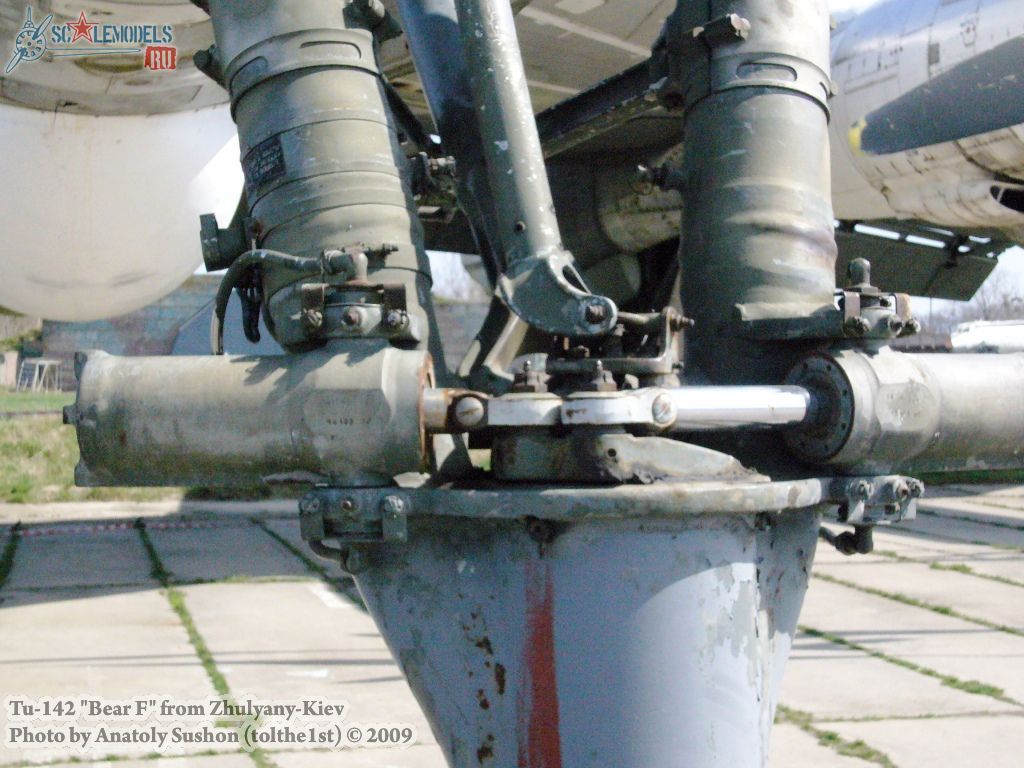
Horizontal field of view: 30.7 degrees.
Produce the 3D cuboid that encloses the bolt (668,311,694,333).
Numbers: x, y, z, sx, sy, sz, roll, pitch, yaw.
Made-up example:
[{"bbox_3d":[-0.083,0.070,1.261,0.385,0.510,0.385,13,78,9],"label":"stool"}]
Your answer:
[{"bbox_3d":[0.212,-0.078,2.330,0.033,0.021,0.021,20,0,-9],"label":"bolt"}]

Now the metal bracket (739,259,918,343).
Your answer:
[{"bbox_3d":[0.403,-0.107,2.380,0.140,0.100,0.180,-1,1,-33],"label":"metal bracket"}]

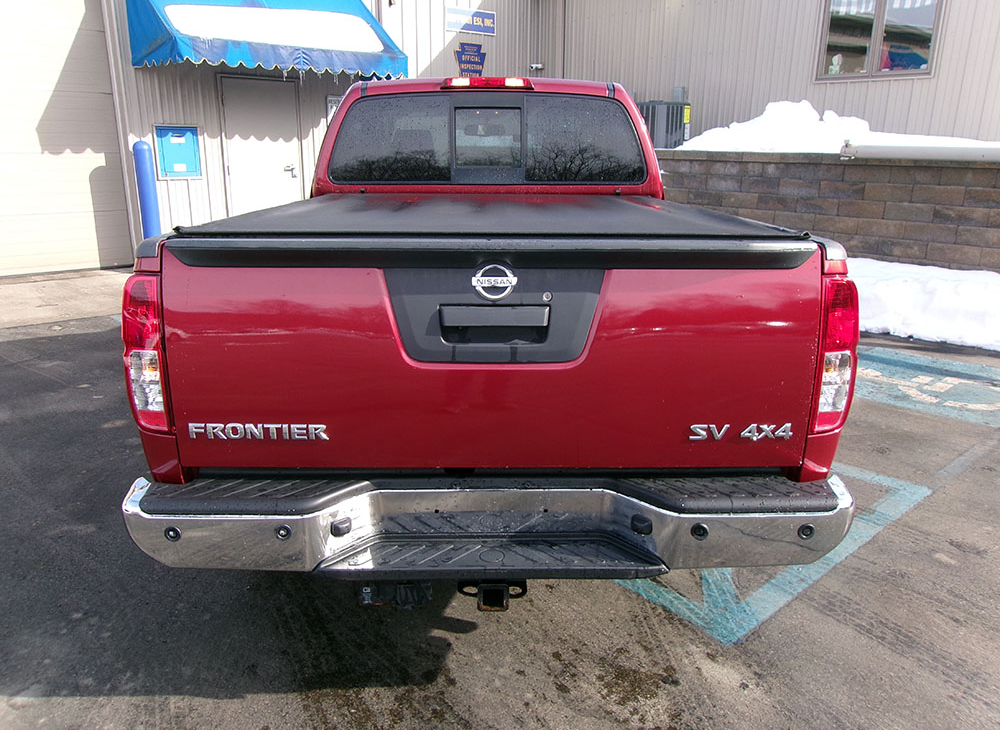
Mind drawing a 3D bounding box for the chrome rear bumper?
[{"bbox_3d":[-0.020,0.382,1.937,1.775,0.196,0.237,0,16,-1],"label":"chrome rear bumper"}]

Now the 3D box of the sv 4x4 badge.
[{"bbox_3d":[0.616,0.172,1.992,0.263,0.042,0.011,0,16,-1],"label":"sv 4x4 badge"}]

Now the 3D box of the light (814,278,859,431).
[{"bbox_3d":[0.837,-0.038,1.990,0.124,0.400,0.140,0,16,-1],"label":"light"}]

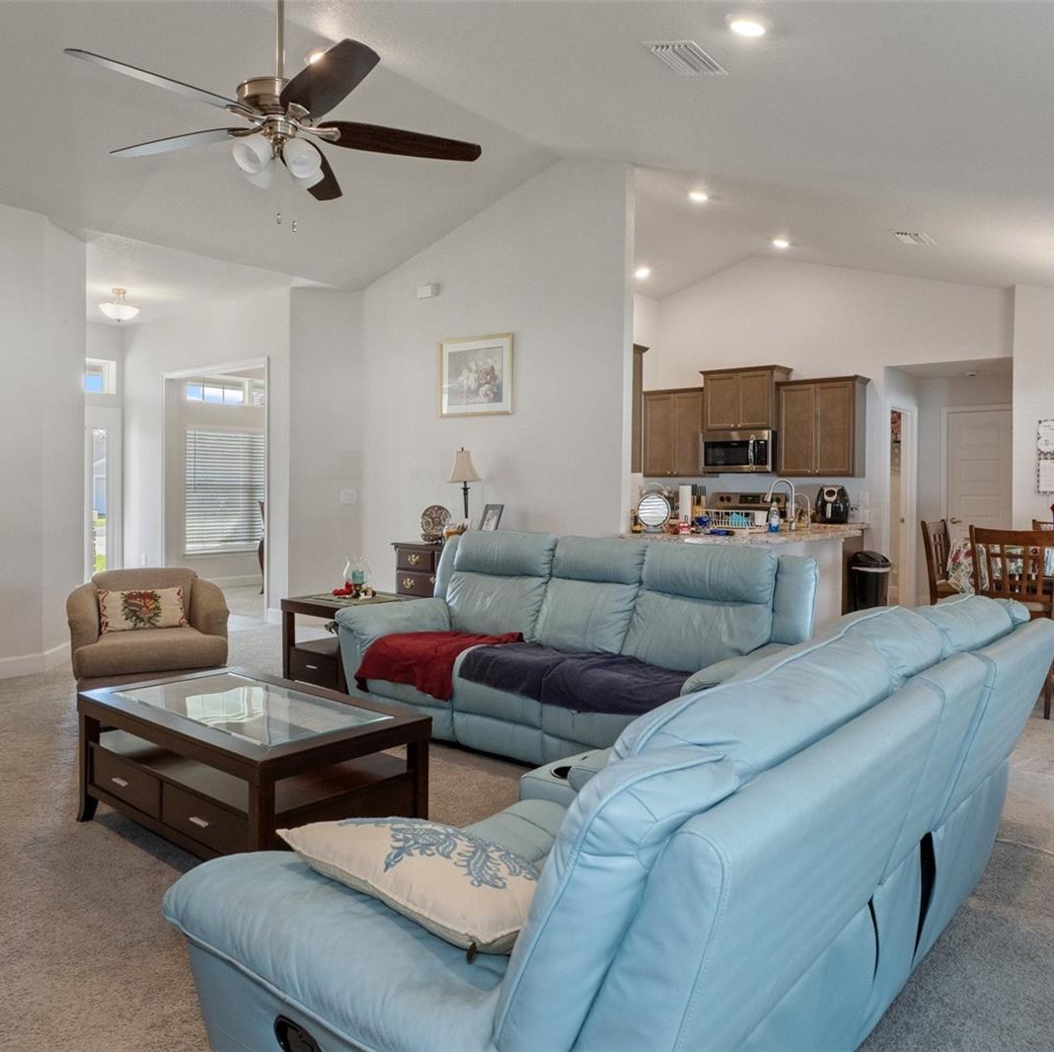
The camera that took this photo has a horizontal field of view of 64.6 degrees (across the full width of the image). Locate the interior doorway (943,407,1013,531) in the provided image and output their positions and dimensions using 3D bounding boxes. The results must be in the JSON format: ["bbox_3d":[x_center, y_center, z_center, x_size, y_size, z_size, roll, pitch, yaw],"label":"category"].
[{"bbox_3d":[4.629,-0.145,8.527,0.740,2.110,0.130,2,3,40],"label":"interior doorway"}]

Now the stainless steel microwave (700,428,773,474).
[{"bbox_3d":[2.306,-0.788,8.798,0.765,0.420,0.400,2,2,39],"label":"stainless steel microwave"}]

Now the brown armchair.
[{"bbox_3d":[-2.011,0.613,4.423,0.780,0.740,0.780,0,2,-26],"label":"brown armchair"}]

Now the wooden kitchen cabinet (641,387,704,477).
[{"bbox_3d":[1.740,-1.037,9.321,0.780,0.960,0.350,2,2,39],"label":"wooden kitchen cabinet"}]

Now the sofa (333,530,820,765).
[{"bbox_3d":[0.154,0.552,4.117,2.220,1.000,0.990,2,2,39],"label":"sofa"}]

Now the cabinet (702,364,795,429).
[{"bbox_3d":[2.300,-1.296,8.710,0.810,0.625,0.460,2,3,40],"label":"cabinet"}]

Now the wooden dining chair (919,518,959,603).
[{"bbox_3d":[2.892,0.489,5.436,0.520,1.030,0.450,2,3,40],"label":"wooden dining chair"}]

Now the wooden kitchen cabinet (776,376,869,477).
[{"bbox_3d":[2.932,-0.961,8.277,0.780,0.945,0.370,2,3,40],"label":"wooden kitchen cabinet"}]

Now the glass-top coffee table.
[{"bbox_3d":[-0.940,0.827,2.801,1.140,0.457,0.613,2,3,40],"label":"glass-top coffee table"}]

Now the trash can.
[{"bbox_3d":[2.552,0.591,6.169,0.300,0.760,0.380,2,2,39],"label":"trash can"}]

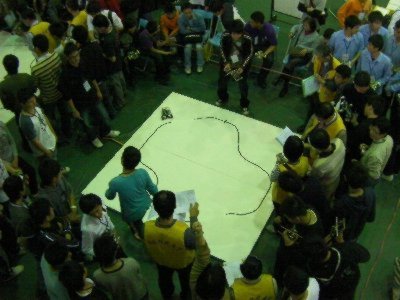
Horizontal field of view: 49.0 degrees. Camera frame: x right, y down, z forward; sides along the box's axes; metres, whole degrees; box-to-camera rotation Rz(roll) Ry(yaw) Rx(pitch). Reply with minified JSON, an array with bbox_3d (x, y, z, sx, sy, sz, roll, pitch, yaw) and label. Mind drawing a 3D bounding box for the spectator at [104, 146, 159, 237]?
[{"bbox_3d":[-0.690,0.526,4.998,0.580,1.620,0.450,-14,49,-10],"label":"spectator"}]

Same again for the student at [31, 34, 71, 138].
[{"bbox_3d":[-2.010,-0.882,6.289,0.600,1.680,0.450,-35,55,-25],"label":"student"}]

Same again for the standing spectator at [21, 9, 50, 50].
[{"bbox_3d":[-2.444,-1.594,7.172,0.700,1.350,0.550,10,49,12],"label":"standing spectator"}]

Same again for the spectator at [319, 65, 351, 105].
[{"bbox_3d":[1.730,-0.545,5.901,0.550,1.530,0.520,31,56,27],"label":"spectator"}]

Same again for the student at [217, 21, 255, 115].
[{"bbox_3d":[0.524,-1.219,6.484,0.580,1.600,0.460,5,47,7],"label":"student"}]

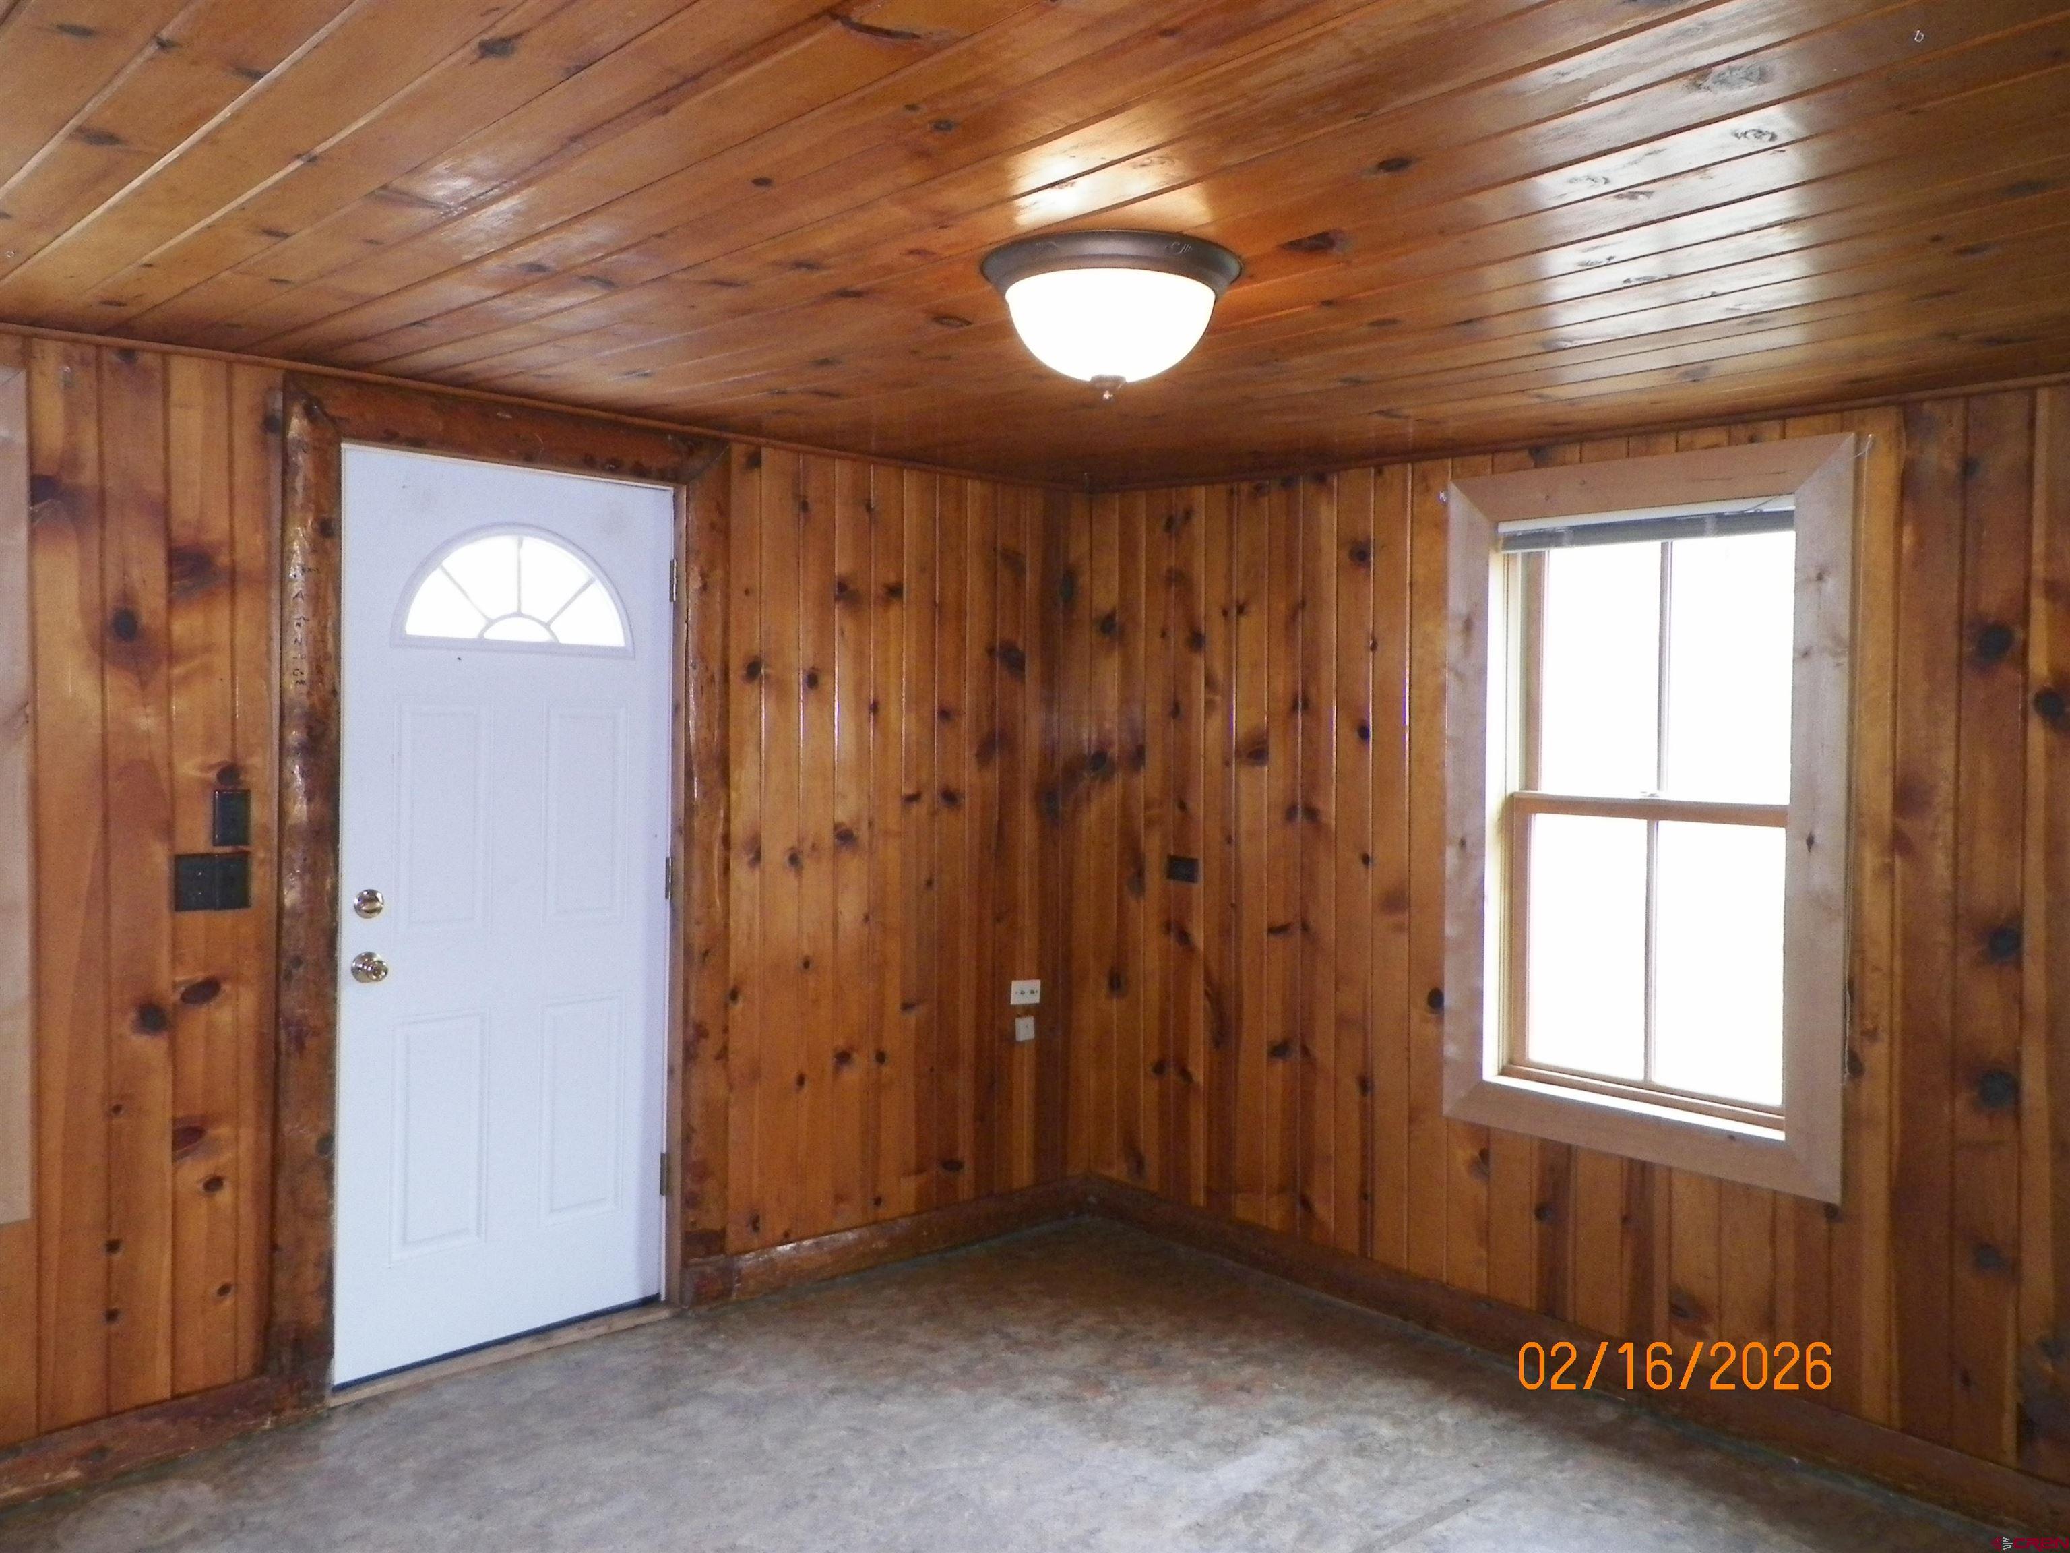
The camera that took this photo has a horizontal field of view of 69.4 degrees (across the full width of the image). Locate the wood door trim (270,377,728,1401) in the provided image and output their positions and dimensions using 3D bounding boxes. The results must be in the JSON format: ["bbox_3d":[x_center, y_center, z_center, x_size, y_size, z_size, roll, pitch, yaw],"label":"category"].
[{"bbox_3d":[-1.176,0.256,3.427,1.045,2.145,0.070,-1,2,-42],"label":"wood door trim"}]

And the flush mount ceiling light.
[{"bbox_3d":[0.114,-0.660,2.233,0.390,0.195,0.390,0,2,0],"label":"flush mount ceiling light"}]

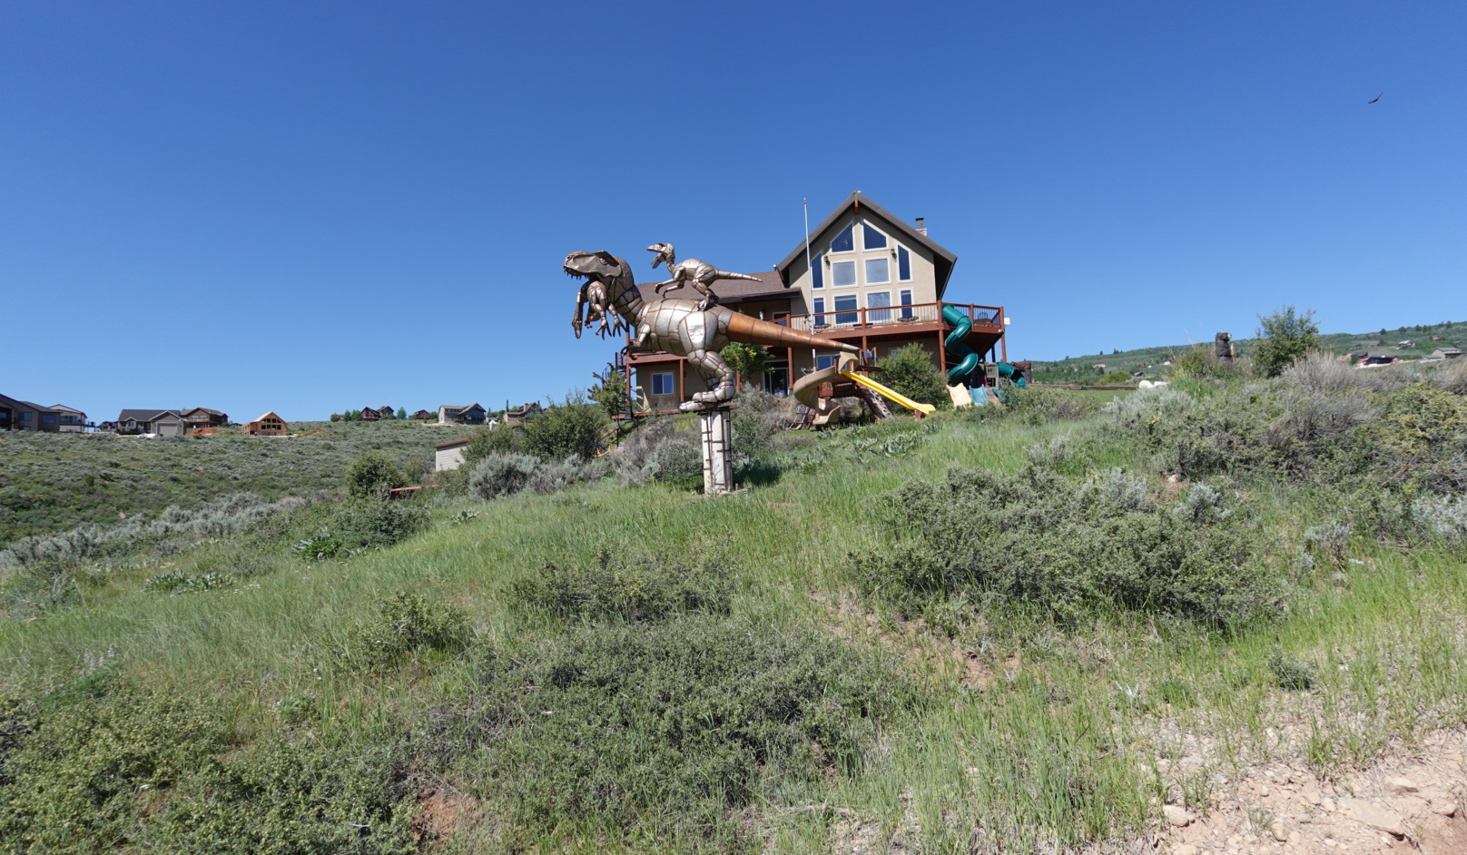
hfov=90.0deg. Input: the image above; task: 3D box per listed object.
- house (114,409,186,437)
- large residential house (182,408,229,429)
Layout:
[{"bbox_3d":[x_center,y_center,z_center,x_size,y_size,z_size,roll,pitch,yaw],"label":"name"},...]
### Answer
[{"bbox_3d":[-123.850,-0.975,156.000,11.400,5.400,10.000,0,-5,-30],"label":"house"},{"bbox_3d":[-183.536,-2.989,255.000,11.000,7.000,10.500,-2,-4,-9],"label":"large residential house"}]

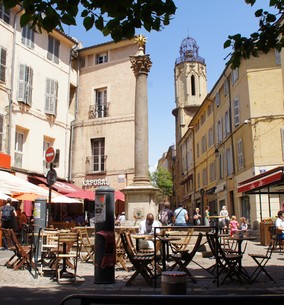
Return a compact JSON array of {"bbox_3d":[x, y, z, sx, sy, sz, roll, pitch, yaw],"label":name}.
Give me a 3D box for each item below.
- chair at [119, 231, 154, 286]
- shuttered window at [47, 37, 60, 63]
[{"bbox_3d":[-0.072,1.827,6.048,0.510,0.850,0.440,-2,-10,7],"label":"chair"},{"bbox_3d":[-5.689,-6.670,22.301,0.120,1.650,1.130,-5,-11,25],"label":"shuttered window"}]

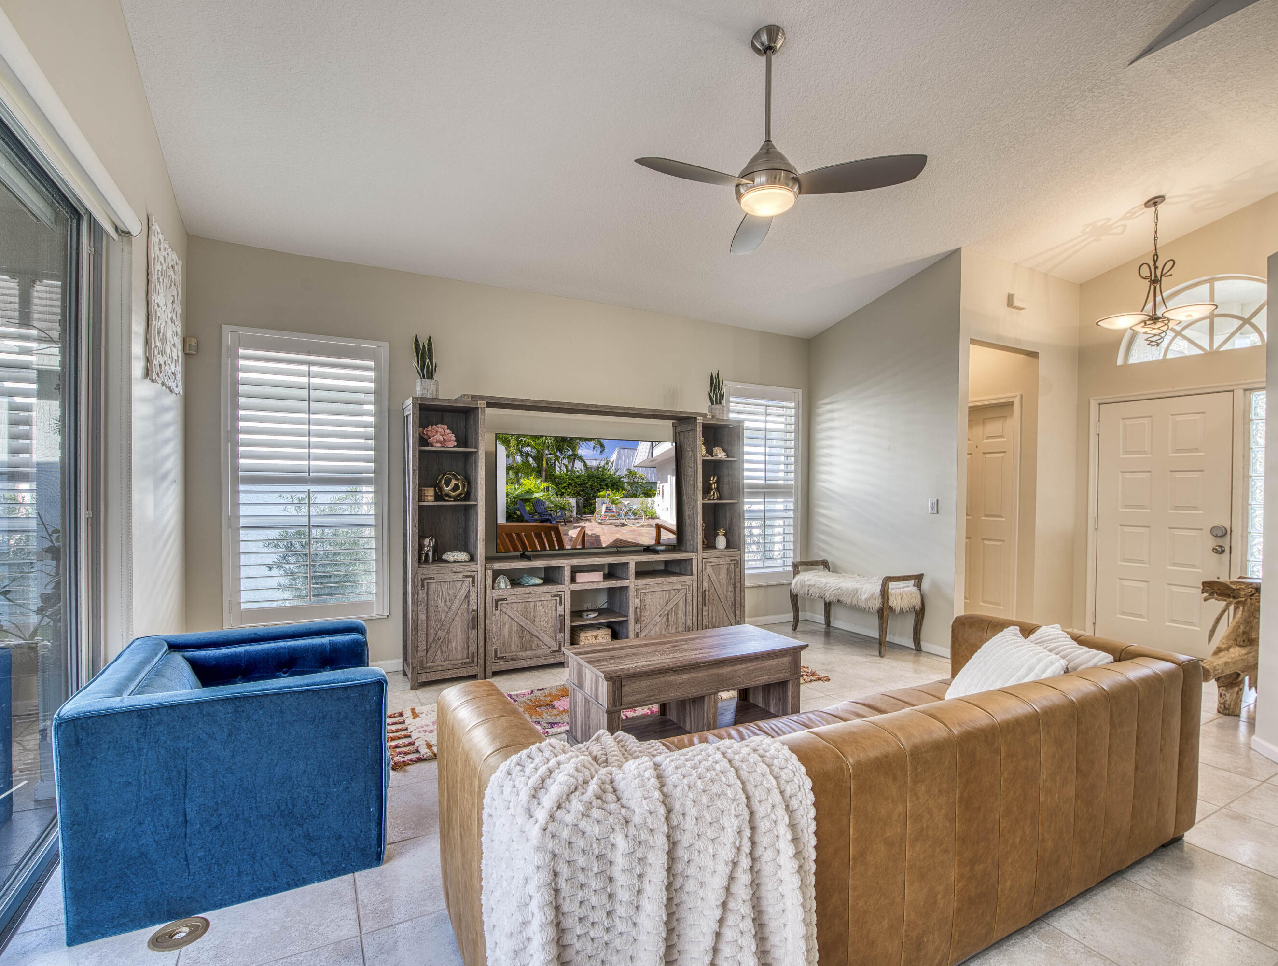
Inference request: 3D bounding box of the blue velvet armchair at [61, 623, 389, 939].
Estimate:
[{"bbox_3d":[-1.468,0.975,2.281,0.860,0.660,0.940,1,0,-29],"label":"blue velvet armchair"}]

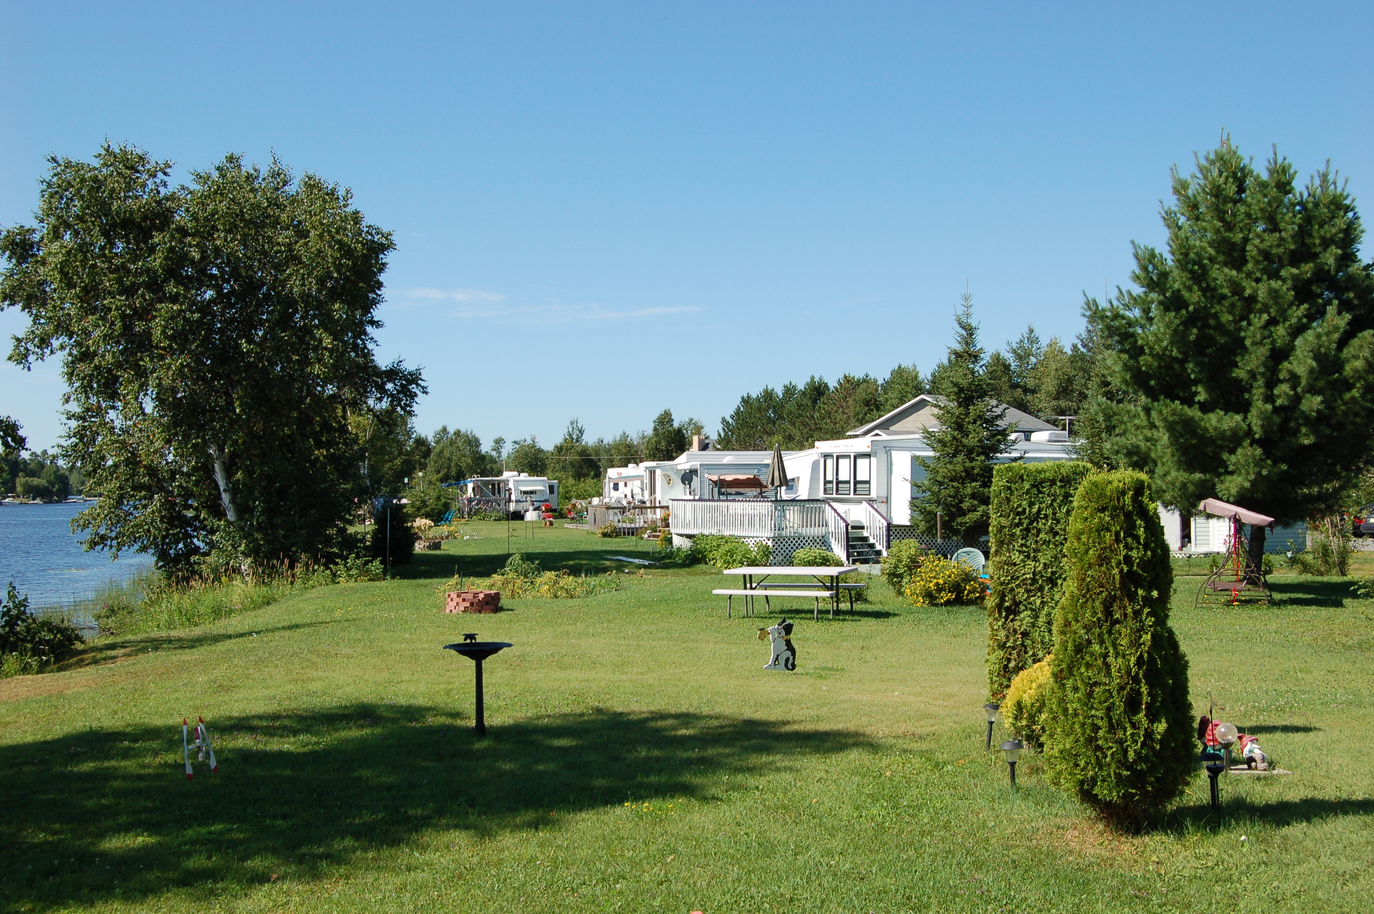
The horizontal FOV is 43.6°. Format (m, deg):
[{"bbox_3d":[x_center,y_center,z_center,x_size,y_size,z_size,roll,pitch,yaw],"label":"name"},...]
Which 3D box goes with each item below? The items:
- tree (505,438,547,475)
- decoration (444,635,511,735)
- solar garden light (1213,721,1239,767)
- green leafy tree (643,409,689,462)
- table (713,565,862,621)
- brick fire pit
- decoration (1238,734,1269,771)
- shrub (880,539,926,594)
[{"bbox_3d":[-13.420,1.492,142.999,3.500,6.400,3.500,0,-1,0],"label":"tree"},{"bbox_3d":[-1.556,1.704,12.818,0.507,0.765,0.507,0,-1,0],"label":"decoration"},{"bbox_3d":[3.460,1.850,11.000,0.140,0.315,0.140,0,-1,0],"label":"solar garden light"},{"bbox_3d":[-1.330,0.600,115.000,3.100,7.300,3.100,0,-1,0],"label":"green leafy tree"},{"bbox_3d":[1.550,2.020,25.450,1.830,0.730,1.450,-1,-1,27],"label":"table"},{"bbox_3d":[-3.248,2.198,26.092,0.860,0.310,0.860,0,-1,0],"label":"brick fire pit"},{"bbox_3d":[3.668,1.915,11.114,0.180,0.235,0.150,-1,-1,37],"label":"decoration"},{"bbox_3d":[3.856,1.927,30.289,0.880,1.020,0.880,0,-1,0],"label":"shrub"}]

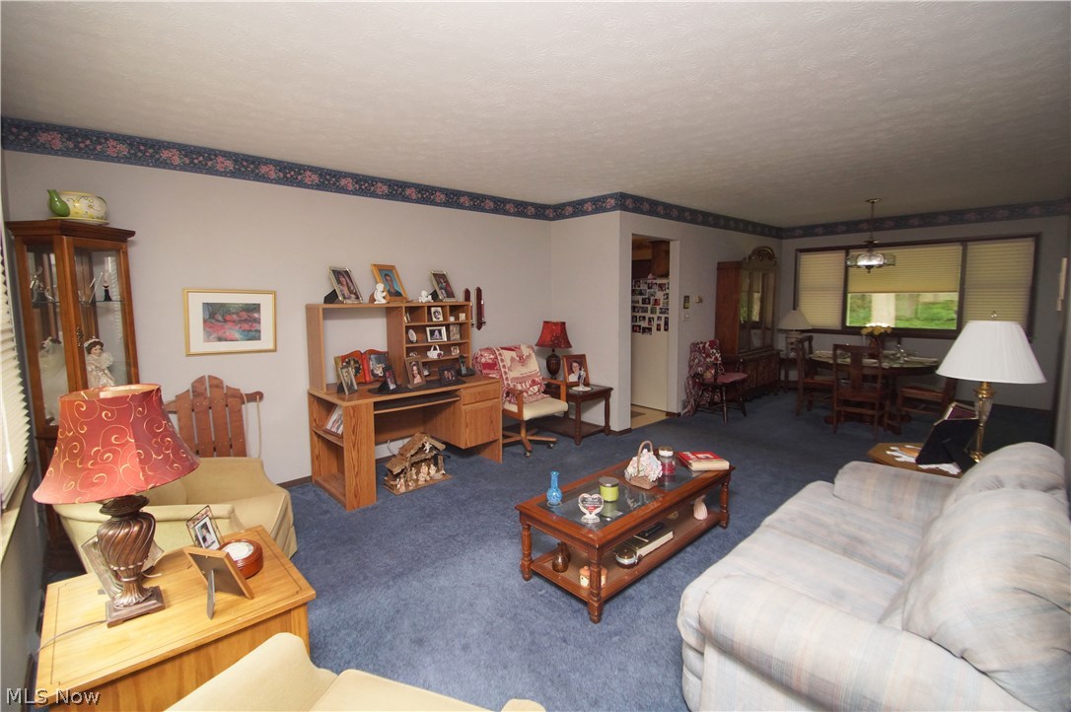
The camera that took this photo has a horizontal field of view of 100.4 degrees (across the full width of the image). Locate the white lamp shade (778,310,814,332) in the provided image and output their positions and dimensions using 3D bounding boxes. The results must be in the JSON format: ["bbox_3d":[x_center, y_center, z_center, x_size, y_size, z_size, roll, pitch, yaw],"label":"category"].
[{"bbox_3d":[3.797,-0.511,6.510,0.460,0.300,0.460,-7,10,-40],"label":"white lamp shade"}]

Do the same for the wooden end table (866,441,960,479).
[{"bbox_3d":[2.227,0.851,2.449,0.630,0.550,0.630,-7,10,-40],"label":"wooden end table"}]

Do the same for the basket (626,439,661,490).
[{"bbox_3d":[0.616,0.608,2.546,0.135,0.235,0.185,-8,10,-41],"label":"basket"}]

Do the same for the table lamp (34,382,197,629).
[{"bbox_3d":[-1.283,0.450,1.376,0.370,0.700,0.370,-8,10,-41],"label":"table lamp"}]

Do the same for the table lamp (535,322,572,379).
[{"bbox_3d":[0.204,-0.018,4.729,0.380,0.685,0.380,-1,7,0],"label":"table lamp"}]

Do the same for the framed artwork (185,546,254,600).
[{"bbox_3d":[-0.972,0.667,1.376,0.160,0.195,0.025,1,27,13],"label":"framed artwork"}]

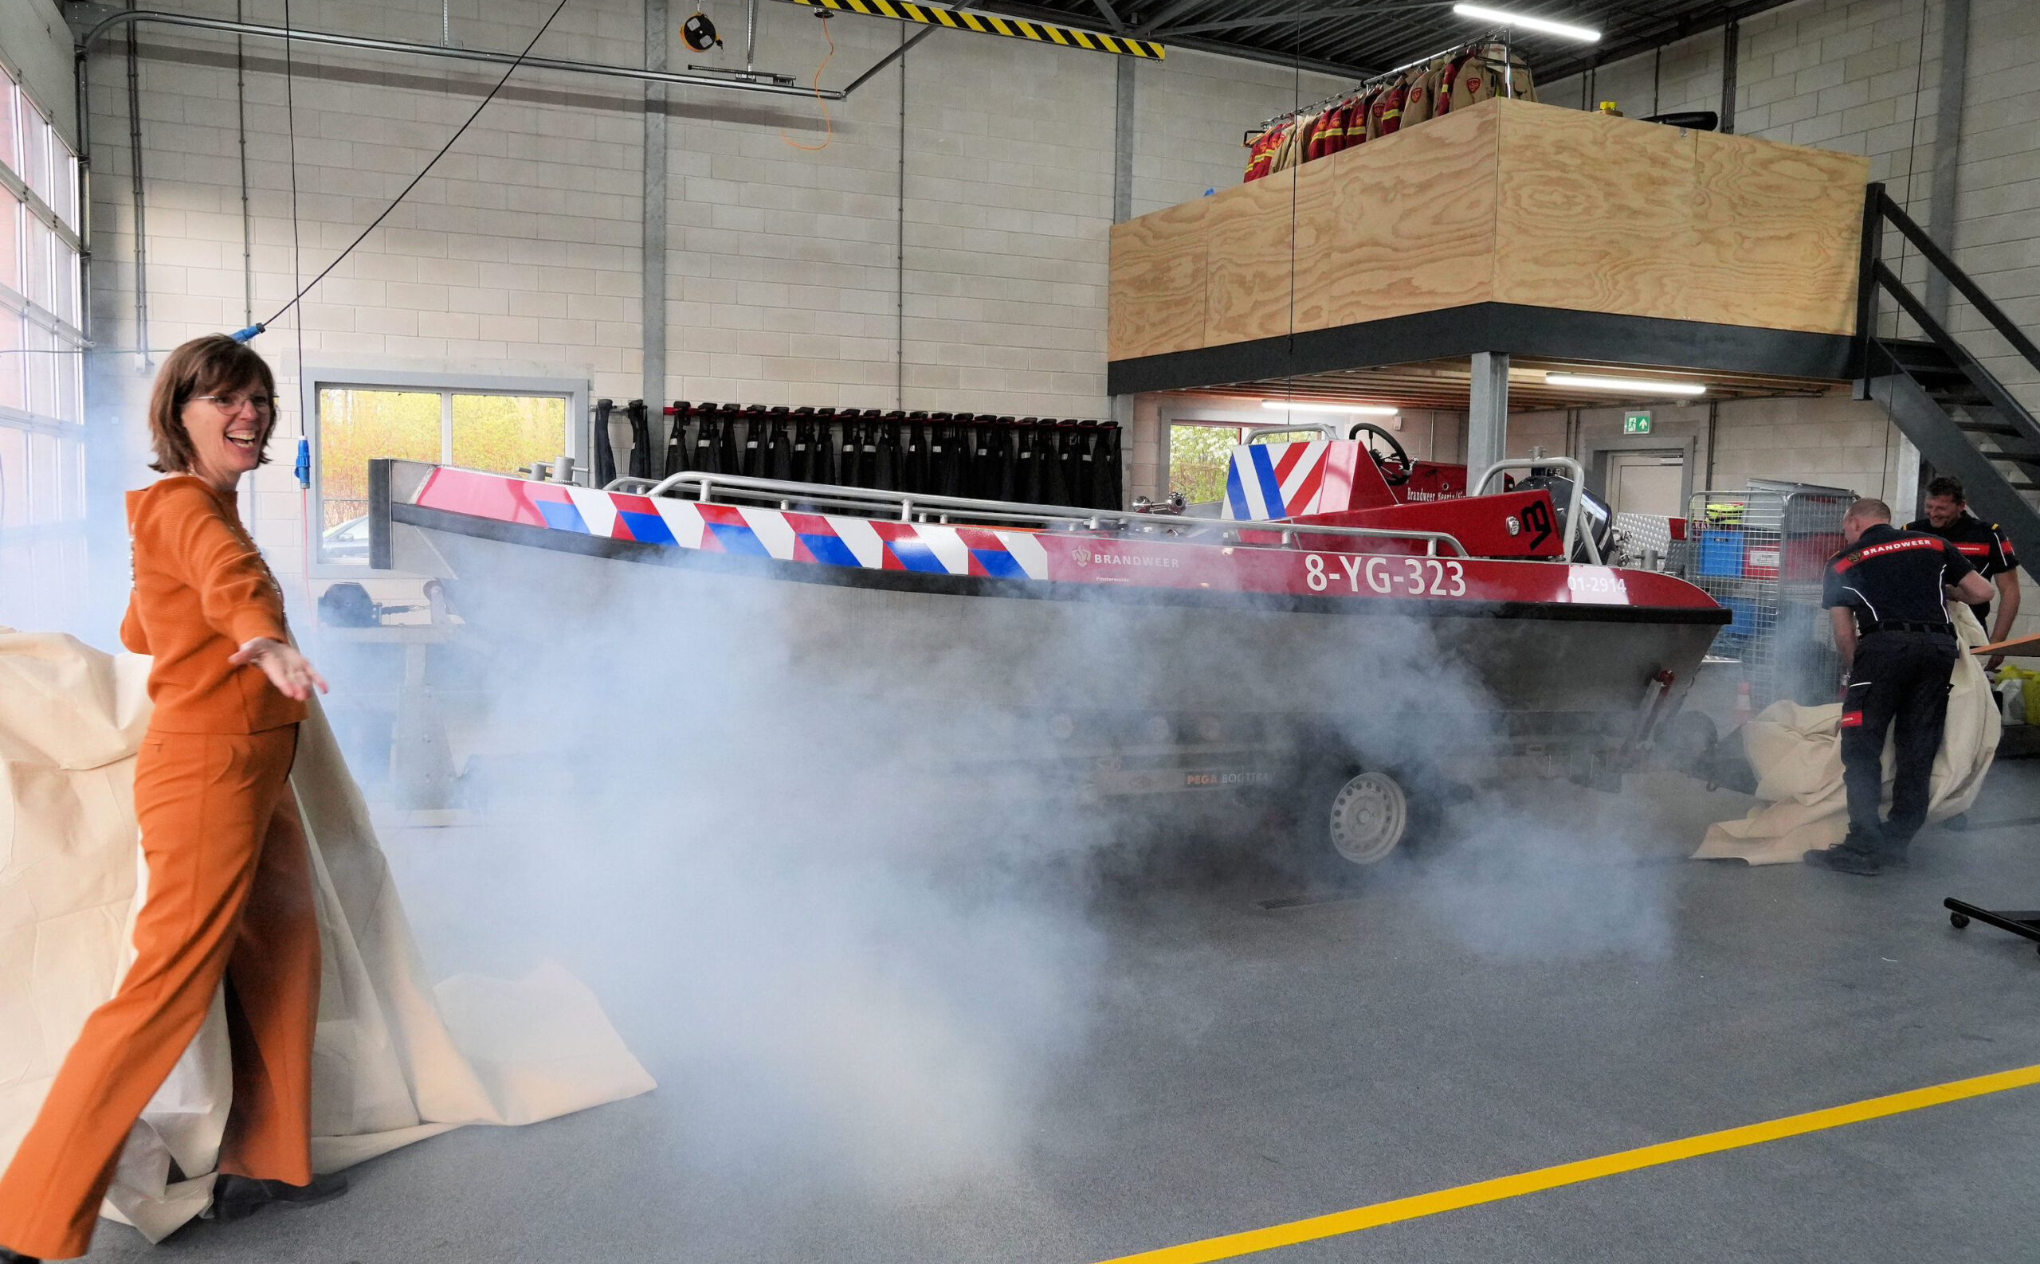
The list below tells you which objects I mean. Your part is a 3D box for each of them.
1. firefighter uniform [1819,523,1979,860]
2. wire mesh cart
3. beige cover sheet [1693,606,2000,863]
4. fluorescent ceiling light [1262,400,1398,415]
[{"bbox_3d":[4.066,0.258,7.120,0.580,1.480,0.450,2,5,8],"label":"firefighter uniform"},{"bbox_3d":[5.357,-0.146,10.977,0.730,1.732,0.780,-1,6,-24],"label":"wire mesh cart"},{"bbox_3d":[3.989,0.423,7.389,1.400,1.200,1.250,3,6,24],"label":"beige cover sheet"},{"bbox_3d":[2.837,-2.028,13.900,1.570,0.090,0.100,-1,6,-24],"label":"fluorescent ceiling light"}]

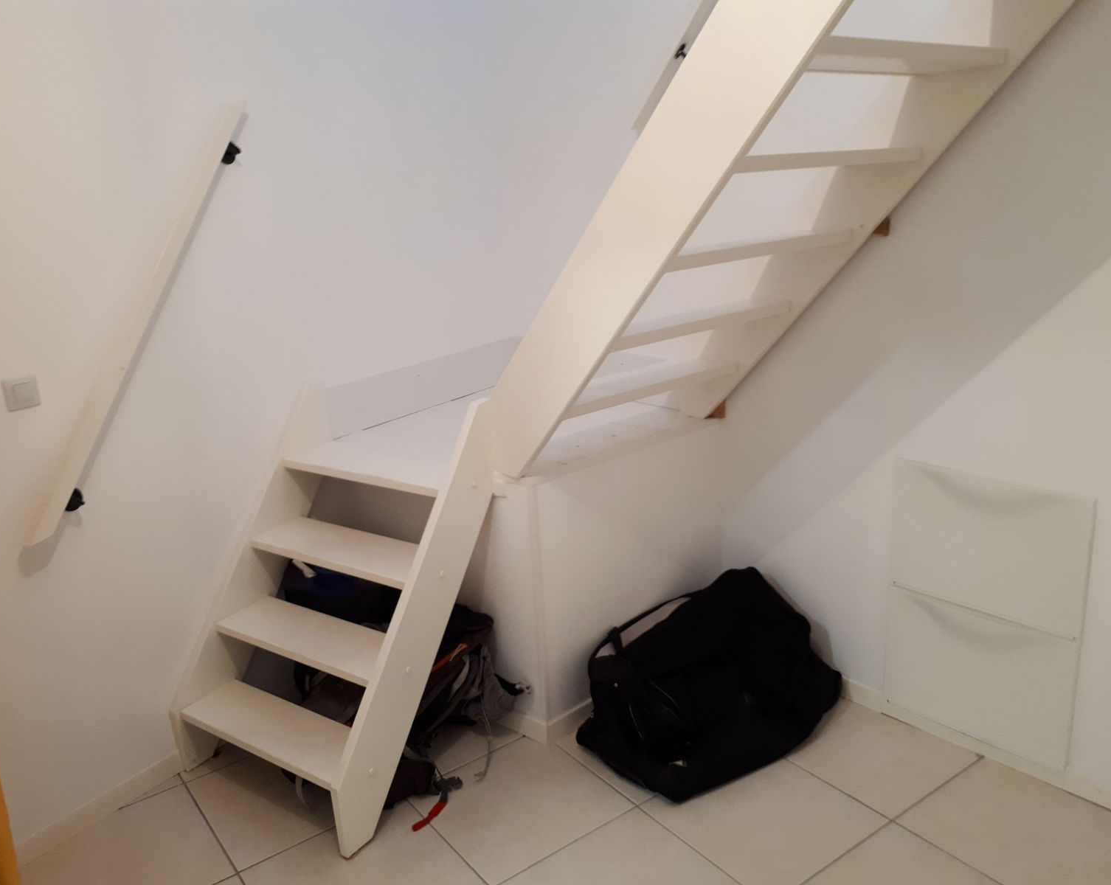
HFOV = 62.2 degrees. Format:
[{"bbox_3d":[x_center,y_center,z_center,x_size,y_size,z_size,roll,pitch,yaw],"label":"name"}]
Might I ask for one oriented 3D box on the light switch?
[{"bbox_3d":[-1.261,-0.115,2.174,0.015,0.073,0.074,9,20,36],"label":"light switch"}]

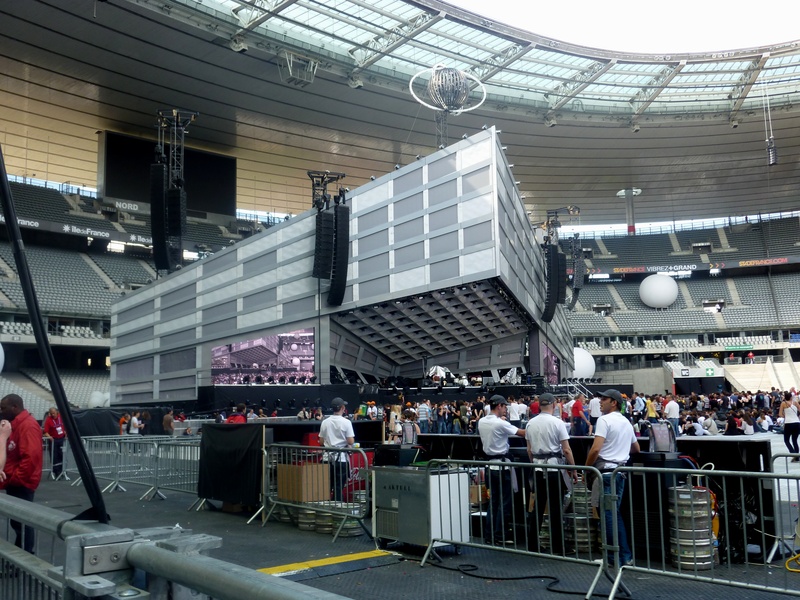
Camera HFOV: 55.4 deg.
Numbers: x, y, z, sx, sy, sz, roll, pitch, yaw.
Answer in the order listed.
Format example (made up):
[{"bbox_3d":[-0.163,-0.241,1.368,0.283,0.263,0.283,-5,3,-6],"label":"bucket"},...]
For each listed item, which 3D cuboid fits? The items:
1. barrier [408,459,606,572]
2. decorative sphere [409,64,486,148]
[{"bbox_3d":[1.051,2.122,7.355,2.060,1.090,0.450,-9,-10,44],"label":"barrier"},{"bbox_3d":[4.351,-17.393,68.374,6.900,7.400,6.700,-2,-7,4],"label":"decorative sphere"}]

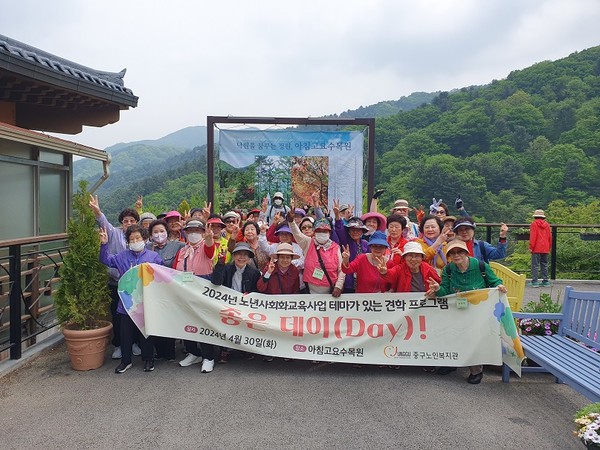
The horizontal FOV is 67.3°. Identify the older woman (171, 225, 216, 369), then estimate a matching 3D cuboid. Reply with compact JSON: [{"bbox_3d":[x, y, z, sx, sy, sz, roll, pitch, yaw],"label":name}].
[{"bbox_3d":[-1.084,0.714,4.632,0.470,1.530,0.420,0,2,-7],"label":"older woman"}]

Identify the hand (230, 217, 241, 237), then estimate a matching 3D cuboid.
[{"bbox_3d":[-0.701,0.022,4.900,0.100,0.190,0.080,0,2,-6],"label":"hand"}]

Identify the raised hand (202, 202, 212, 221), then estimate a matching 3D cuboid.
[{"bbox_3d":[-1.067,-0.162,5.200,0.100,0.190,0.080,0,2,-6],"label":"raised hand"}]

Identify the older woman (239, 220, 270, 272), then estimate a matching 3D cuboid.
[{"bbox_3d":[-0.523,0.702,5.182,0.500,1.510,0.380,0,2,-3],"label":"older woman"}]

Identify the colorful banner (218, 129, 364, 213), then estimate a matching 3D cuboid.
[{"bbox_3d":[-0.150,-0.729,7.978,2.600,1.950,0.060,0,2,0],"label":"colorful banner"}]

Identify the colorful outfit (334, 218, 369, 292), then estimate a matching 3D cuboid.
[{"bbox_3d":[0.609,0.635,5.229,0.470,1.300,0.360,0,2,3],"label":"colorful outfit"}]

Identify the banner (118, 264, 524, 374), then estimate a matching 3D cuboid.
[{"bbox_3d":[0.130,0.889,4.378,3.880,0.940,0.280,0,2,5],"label":"banner"}]

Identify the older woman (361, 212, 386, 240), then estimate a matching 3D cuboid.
[{"bbox_3d":[0.898,0.628,5.430,0.480,1.560,0.340,0,2,6],"label":"older woman"}]

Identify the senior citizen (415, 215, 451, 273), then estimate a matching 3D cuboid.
[{"bbox_3d":[1.464,0.656,4.981,0.480,1.540,0.380,1,2,14],"label":"senior citizen"}]

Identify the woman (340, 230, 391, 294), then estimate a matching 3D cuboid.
[{"bbox_3d":[0.724,0.761,4.834,0.560,1.420,0.460,0,2,3],"label":"woman"}]

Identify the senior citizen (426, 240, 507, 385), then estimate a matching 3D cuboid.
[{"bbox_3d":[1.624,0.813,4.395,0.720,1.350,0.580,1,2,14],"label":"senior citizen"}]

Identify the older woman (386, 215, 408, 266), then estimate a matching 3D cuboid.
[{"bbox_3d":[1.078,0.656,4.981,0.480,1.540,0.360,0,2,6],"label":"older woman"}]

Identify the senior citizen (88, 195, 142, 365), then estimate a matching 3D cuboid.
[{"bbox_3d":[-1.987,0.563,4.947,0.640,1.730,0.420,0,2,-9],"label":"senior citizen"}]

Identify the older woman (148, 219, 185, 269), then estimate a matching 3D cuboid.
[{"bbox_3d":[-1.473,0.681,4.862,0.480,1.500,0.340,0,2,-7],"label":"older woman"}]

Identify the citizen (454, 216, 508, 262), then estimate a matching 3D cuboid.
[{"bbox_3d":[2.012,0.686,5.081,0.660,1.550,0.450,0,2,6],"label":"citizen"}]

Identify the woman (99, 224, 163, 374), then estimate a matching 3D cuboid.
[{"bbox_3d":[-1.712,0.704,4.553,0.620,1.480,0.450,0,2,-6],"label":"woman"}]

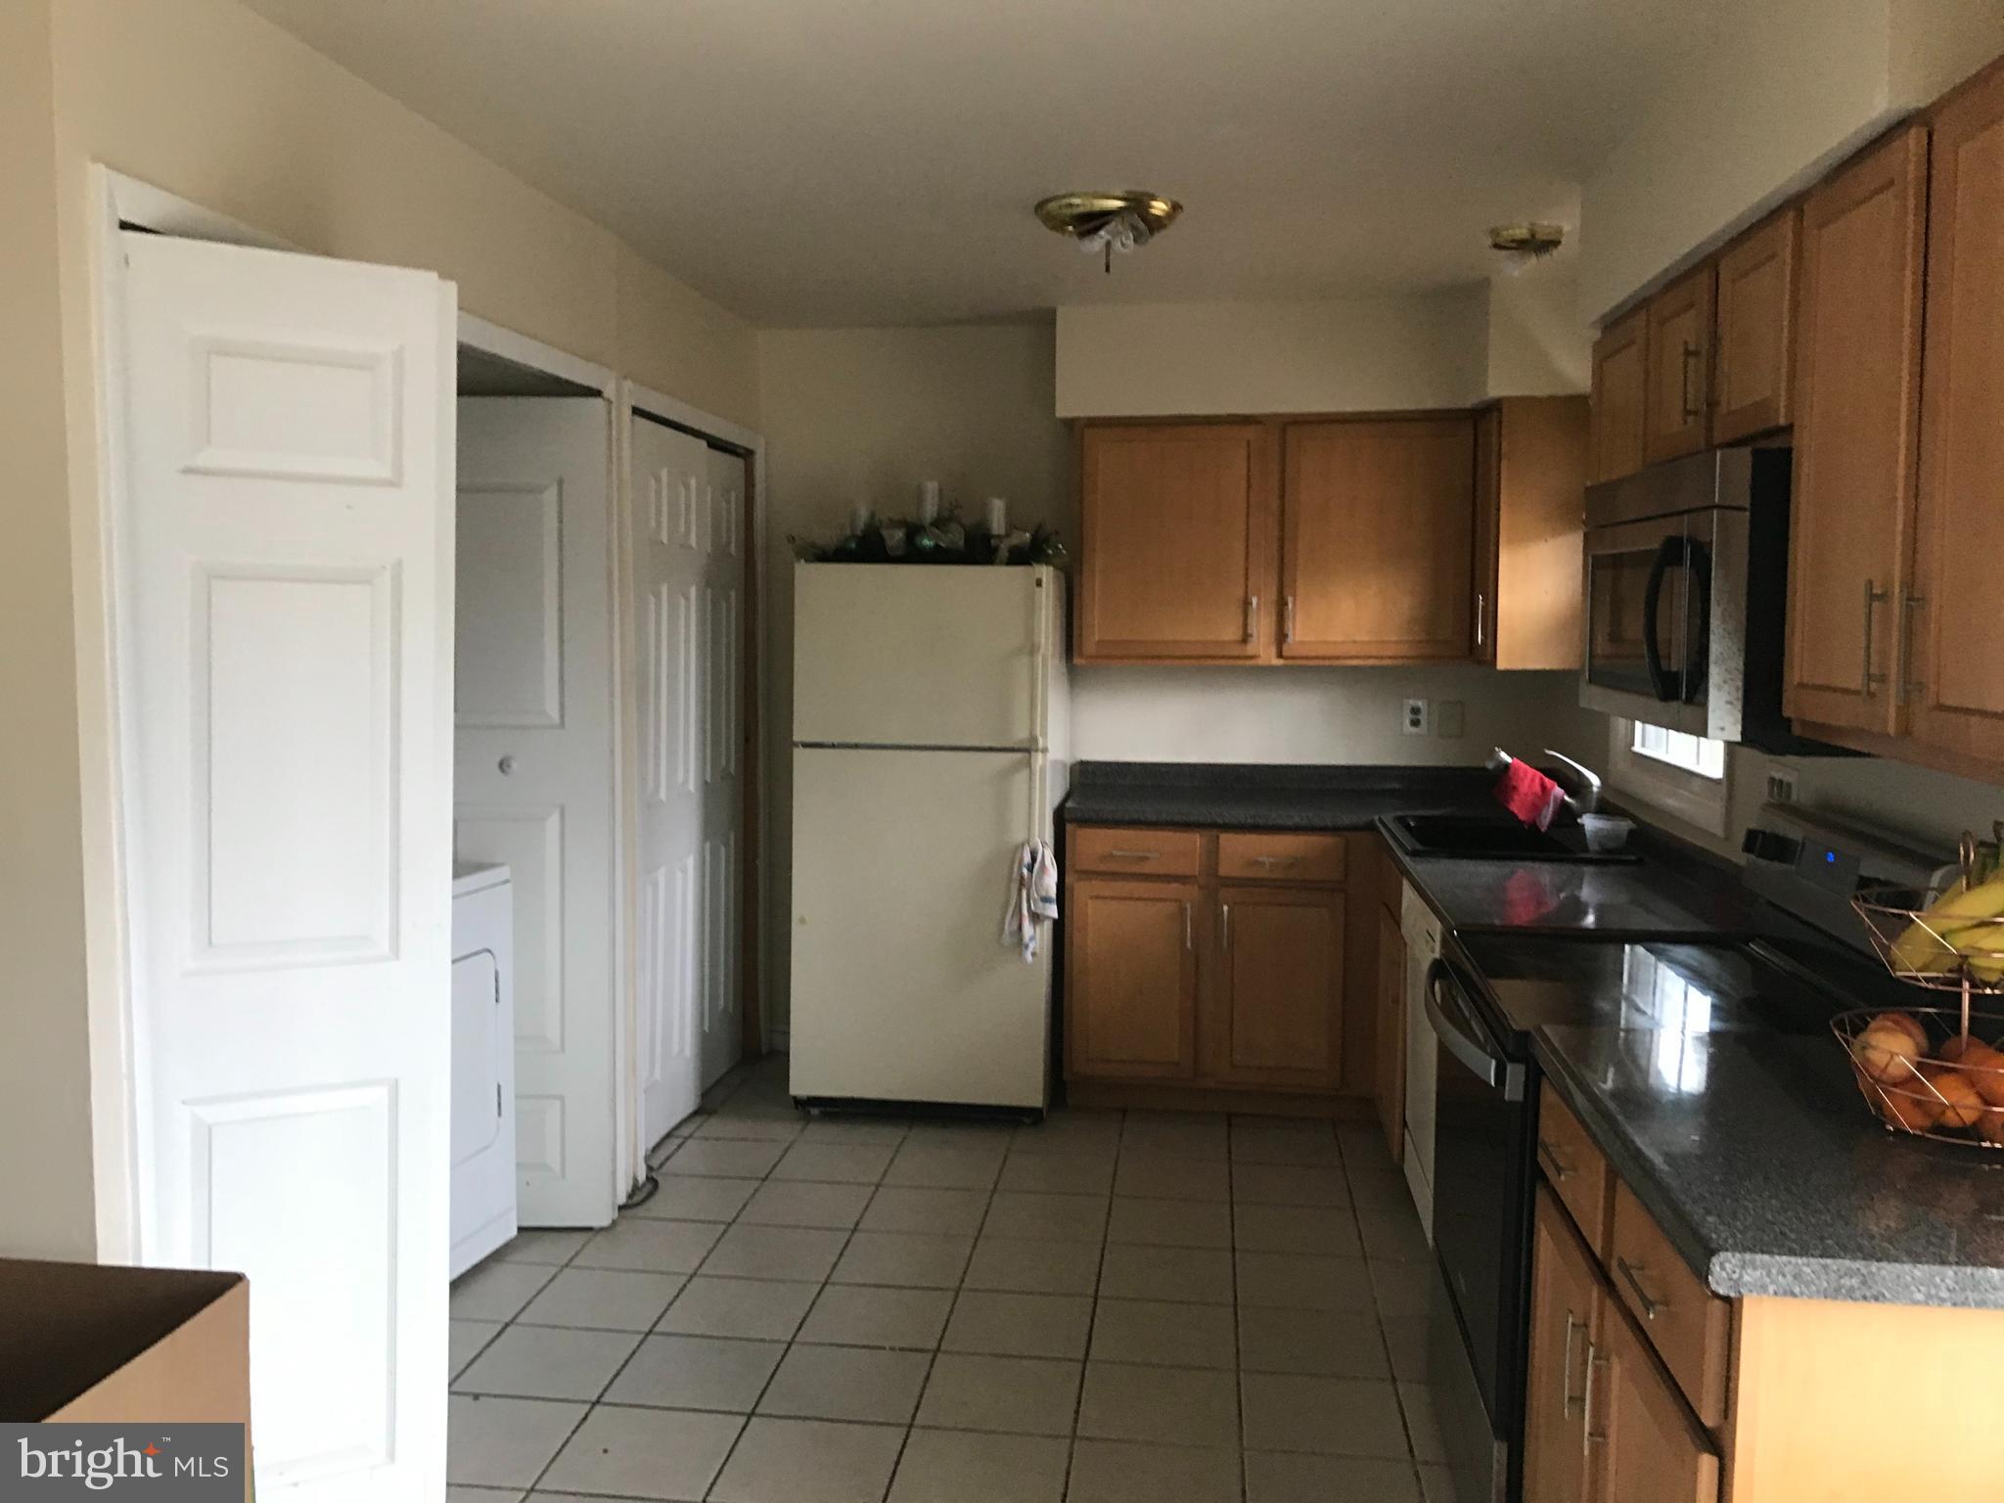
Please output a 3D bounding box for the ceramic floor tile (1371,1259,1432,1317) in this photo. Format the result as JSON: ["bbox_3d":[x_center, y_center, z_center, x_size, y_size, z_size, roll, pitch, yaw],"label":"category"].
[{"bbox_3d":[0.988,1.215,3.651,0.300,0.012,0.300,1,5,7],"label":"ceramic floor tile"}]

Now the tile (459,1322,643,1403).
[{"bbox_3d":[-0.909,1.236,3.267,0.302,0.010,0.302,1,5,7],"label":"tile"}]

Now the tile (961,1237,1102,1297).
[{"bbox_3d":[0.077,1.200,3.763,0.300,0.012,0.300,1,5,7],"label":"tile"}]

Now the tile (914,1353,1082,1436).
[{"bbox_3d":[0.003,1.252,3.156,0.302,0.010,0.302,1,5,7],"label":"tile"}]

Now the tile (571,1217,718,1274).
[{"bbox_3d":[-0.832,1.177,3.856,0.300,0.012,0.300,1,5,7],"label":"tile"}]

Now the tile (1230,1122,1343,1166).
[{"bbox_3d":[0.798,1.128,4.596,0.300,0.012,0.300,1,5,7],"label":"tile"}]

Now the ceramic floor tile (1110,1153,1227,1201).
[{"bbox_3d":[0.453,1.144,4.311,0.300,0.012,0.300,1,5,7],"label":"ceramic floor tile"}]

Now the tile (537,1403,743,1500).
[{"bbox_3d":[-0.642,1.269,2.928,0.302,0.010,0.302,1,5,7],"label":"tile"}]

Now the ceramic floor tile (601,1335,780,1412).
[{"bbox_3d":[-0.606,1.244,3.233,0.300,0.012,0.300,1,5,7],"label":"ceramic floor tile"}]

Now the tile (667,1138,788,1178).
[{"bbox_3d":[-0.758,1.123,4.459,0.300,0.012,0.300,1,5,7],"label":"tile"}]

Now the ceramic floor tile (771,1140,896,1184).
[{"bbox_3d":[-0.463,1.148,4.502,0.304,0.010,0.304,1,5,7],"label":"ceramic floor tile"}]

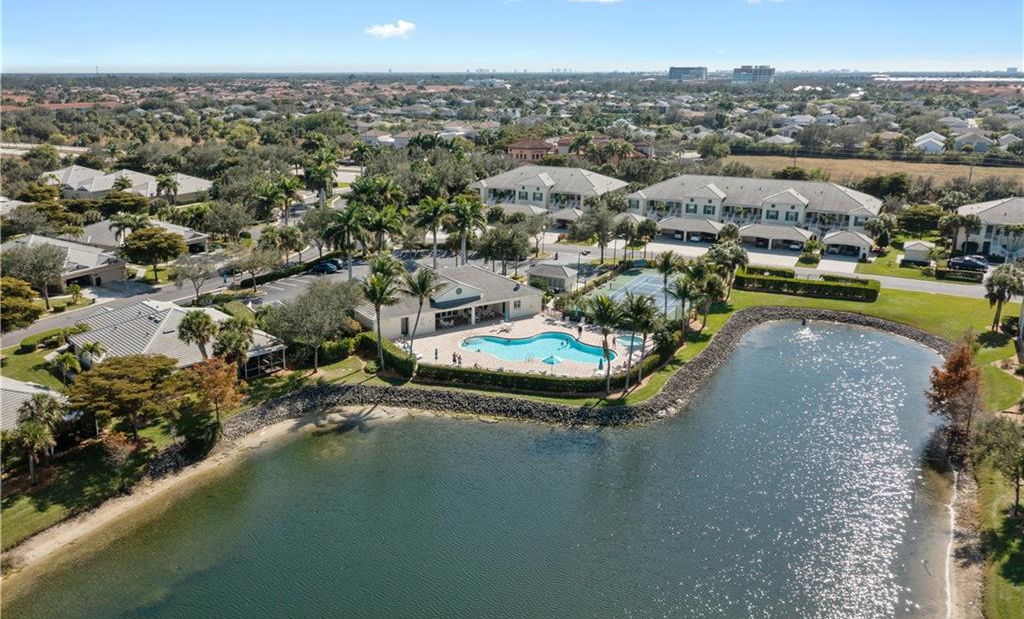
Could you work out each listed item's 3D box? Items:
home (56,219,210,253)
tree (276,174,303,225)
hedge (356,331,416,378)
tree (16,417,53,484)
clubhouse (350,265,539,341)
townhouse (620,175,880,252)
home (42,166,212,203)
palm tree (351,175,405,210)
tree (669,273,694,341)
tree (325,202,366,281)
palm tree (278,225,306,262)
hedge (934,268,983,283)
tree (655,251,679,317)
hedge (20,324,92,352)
[{"bbox_3d":[-73.518,-13.998,154.907,26.000,5.700,14.800,7,18,21],"label":"home"},{"bbox_3d":[-48.810,-23.650,175.080,6.000,11.590,6.000,0,17,0],"label":"tree"},{"bbox_3d":[-14.790,5.230,95.330,2.000,1.900,11.200,-12,20,-35],"label":"hedge"},{"bbox_3d":[-40.296,12.158,67.294,3.400,6.000,3.400,0,17,0],"label":"tree"},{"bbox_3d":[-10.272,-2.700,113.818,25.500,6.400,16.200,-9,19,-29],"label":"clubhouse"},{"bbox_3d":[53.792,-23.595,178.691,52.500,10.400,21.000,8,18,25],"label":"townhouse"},{"bbox_3d":[-109.300,-35.149,222.949,53.000,7.000,20.000,8,18,26],"label":"home"},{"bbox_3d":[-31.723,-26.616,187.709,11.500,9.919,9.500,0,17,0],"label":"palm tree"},{"bbox_3d":[22.032,-0.060,102.761,3.800,9.000,3.800,0,17,0],"label":"tree"},{"bbox_3d":[-26.179,-9.946,126.987,6.800,14.000,6.800,0,17,0],"label":"tree"},{"bbox_3d":[-38.940,-11.210,140.790,4.600,7.390,4.600,0,17,0],"label":"palm tree"},{"bbox_3d":[75.100,-5.601,133.617,7.100,1.400,1.200,7,18,21],"label":"hedge"},{"bbox_3d":[20.837,-2.587,107.229,3.500,10.700,3.500,0,17,0],"label":"tree"},{"bbox_3d":[-58.440,3.640,101.950,3.200,1.200,9.000,12,20,34],"label":"hedge"}]

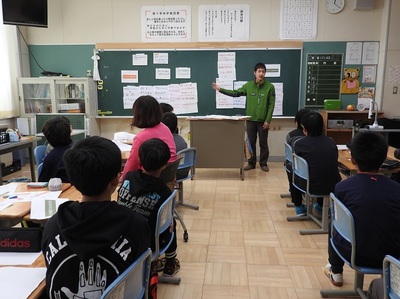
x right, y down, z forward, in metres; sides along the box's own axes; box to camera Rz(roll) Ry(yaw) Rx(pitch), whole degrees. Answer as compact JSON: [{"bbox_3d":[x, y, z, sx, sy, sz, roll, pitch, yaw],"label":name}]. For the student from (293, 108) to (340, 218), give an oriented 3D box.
[{"bbox_3d":[1.084,0.175,3.316,0.440,1.100,0.680,1,10,8],"label":"student"}]

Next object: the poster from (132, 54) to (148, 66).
[{"bbox_3d":[-1.057,-1.584,6.115,0.264,0.189,0.010,1,10,5],"label":"poster"}]

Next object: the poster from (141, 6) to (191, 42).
[{"bbox_3d":[-0.586,-2.182,6.015,0.868,0.589,0.015,1,10,5],"label":"poster"}]

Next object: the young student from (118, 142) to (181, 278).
[{"bbox_3d":[-0.318,0.405,2.202,0.410,1.010,0.580,2,10,13],"label":"young student"}]

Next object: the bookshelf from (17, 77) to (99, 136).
[{"bbox_3d":[-2.520,-0.504,6.271,1.250,1.510,0.420,0,9,5],"label":"bookshelf"}]

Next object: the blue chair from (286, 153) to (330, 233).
[{"bbox_3d":[1.099,0.397,3.250,0.430,0.685,0.370,-2,10,-10],"label":"blue chair"}]

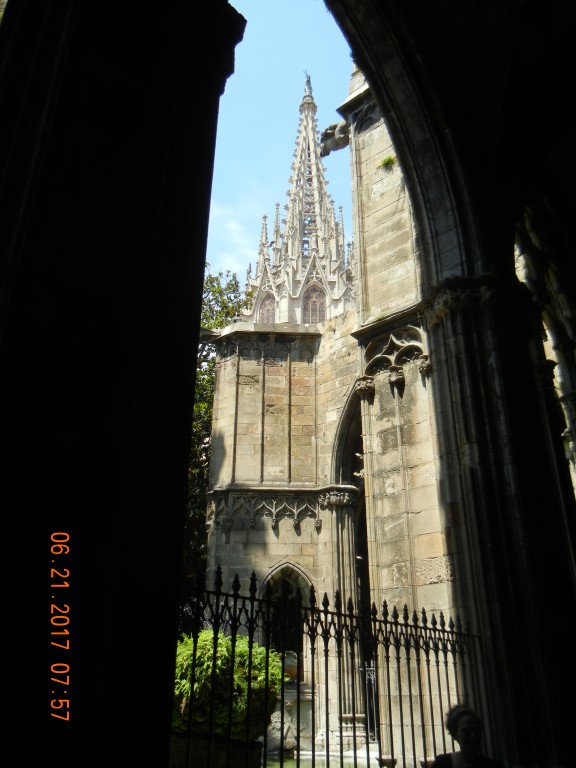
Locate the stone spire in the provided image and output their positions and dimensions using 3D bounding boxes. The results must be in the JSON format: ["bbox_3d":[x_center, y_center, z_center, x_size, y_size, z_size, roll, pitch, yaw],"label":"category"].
[{"bbox_3d":[2.464,-19.830,71.785,13.500,38.000,13.500,2,-26,-4],"label":"stone spire"}]

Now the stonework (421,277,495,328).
[{"bbox_3d":[2.457,-1.150,9.285,0.950,0.460,0.620,-21,-33,36],"label":"stonework"}]

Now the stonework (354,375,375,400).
[{"bbox_3d":[1.130,0.053,9.841,0.215,0.290,0.190,-21,-33,36],"label":"stonework"}]

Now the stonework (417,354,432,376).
[{"bbox_3d":[1.903,-0.257,9.285,0.170,0.250,0.160,-21,-33,36],"label":"stonework"}]

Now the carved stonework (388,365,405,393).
[{"bbox_3d":[1.552,-0.064,9.528,0.175,0.355,0.170,-21,-33,36],"label":"carved stonework"}]

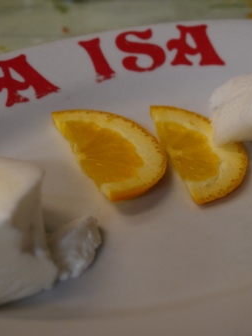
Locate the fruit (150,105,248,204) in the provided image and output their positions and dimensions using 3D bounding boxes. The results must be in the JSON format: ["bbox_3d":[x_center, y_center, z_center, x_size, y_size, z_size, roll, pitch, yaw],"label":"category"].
[{"bbox_3d":[0.040,-0.008,0.333,0.036,0.009,0.080,-5,37,-12],"label":"fruit"}]

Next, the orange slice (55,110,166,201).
[{"bbox_3d":[-0.005,-0.009,0.331,0.037,0.010,0.073,-14,40,-23],"label":"orange slice"}]

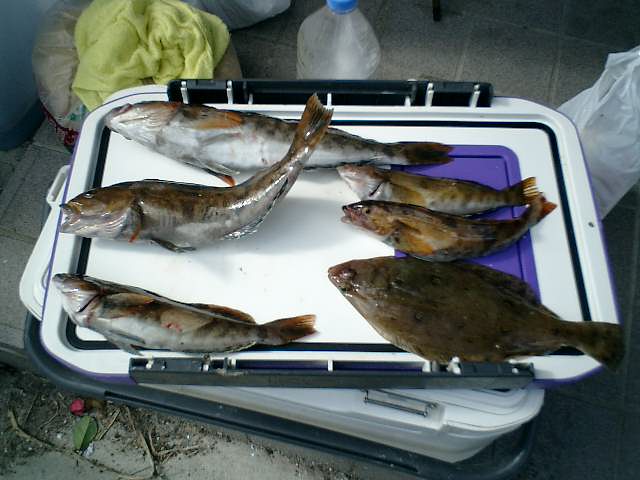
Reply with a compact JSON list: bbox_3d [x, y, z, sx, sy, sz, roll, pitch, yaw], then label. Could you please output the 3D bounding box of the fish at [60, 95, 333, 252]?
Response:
[{"bbox_3d":[-0.118,-0.045,0.673,0.285,0.075,0.090,-17,80,3],"label":"fish"}]

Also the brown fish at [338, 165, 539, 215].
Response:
[{"bbox_3d":[0.122,-0.050,0.704,0.208,0.036,0.050,5,64,3],"label":"brown fish"}]

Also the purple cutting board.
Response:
[{"bbox_3d":[0.148,-0.013,0.709,0.140,0.010,0.197,1,64,1],"label":"purple cutting board"}]

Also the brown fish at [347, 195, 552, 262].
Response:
[{"bbox_3d":[0.131,-0.011,0.681,0.220,0.045,0.068,-1,64,0],"label":"brown fish"}]

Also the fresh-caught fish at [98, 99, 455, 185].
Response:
[{"bbox_3d":[-0.049,-0.093,0.712,0.372,0.060,0.087,8,64,4],"label":"fresh-caught fish"}]

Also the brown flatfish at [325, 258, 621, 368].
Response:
[{"bbox_3d":[0.144,0.072,0.650,0.286,0.030,0.105,11,65,6],"label":"brown flatfish"}]

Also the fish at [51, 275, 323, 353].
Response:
[{"bbox_3d":[-0.132,0.078,0.639,0.258,0.046,0.068,8,64,4],"label":"fish"}]

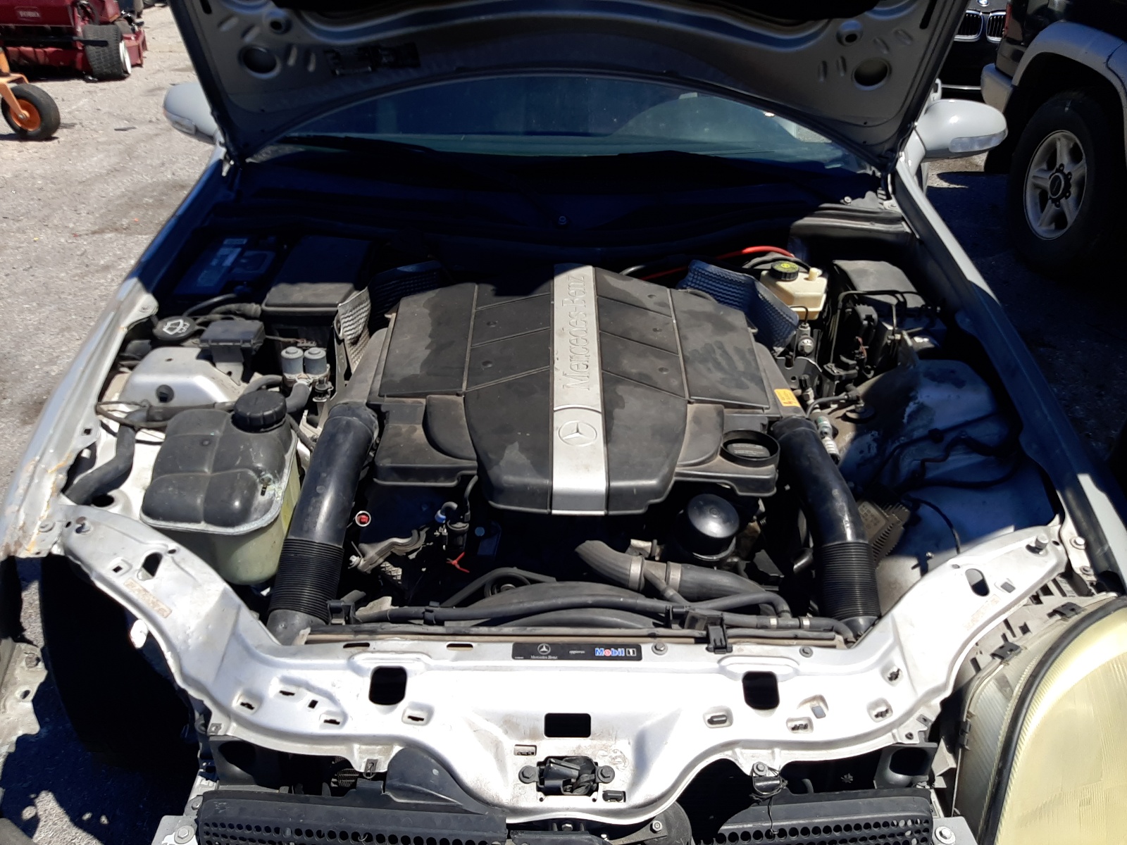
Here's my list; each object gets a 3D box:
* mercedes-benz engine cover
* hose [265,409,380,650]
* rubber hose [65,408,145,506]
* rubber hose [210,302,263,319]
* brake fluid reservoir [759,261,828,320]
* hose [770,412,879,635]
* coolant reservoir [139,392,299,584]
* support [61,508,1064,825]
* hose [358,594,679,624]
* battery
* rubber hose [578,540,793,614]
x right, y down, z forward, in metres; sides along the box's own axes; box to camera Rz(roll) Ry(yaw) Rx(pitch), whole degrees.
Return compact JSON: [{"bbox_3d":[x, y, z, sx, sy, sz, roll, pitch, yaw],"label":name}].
[{"bbox_3d":[0.021,-0.079,1.359,0.640,0.145,0.585,1,41,0],"label":"mercedes-benz engine cover"},{"bbox_3d":[-0.317,0.114,1.155,0.090,0.100,0.360,1,50,0],"label":"hose"},{"bbox_3d":[-0.668,0.043,1.256,0.100,0.115,0.090,1,35,0],"label":"rubber hose"},{"bbox_3d":[-0.580,-0.203,1.504,0.090,0.028,0.028,1,35,0],"label":"rubber hose"},{"bbox_3d":[0.441,-0.260,1.624,0.105,0.115,0.135,1,35,0],"label":"brake fluid reservoir"},{"bbox_3d":[0.350,0.127,1.157,0.100,0.105,0.360,1,49,0],"label":"hose"},{"bbox_3d":[-0.484,0.075,1.204,0.195,0.205,0.225,1,35,0],"label":"coolant reservoir"},{"bbox_3d":[-0.001,0.272,1.000,1.280,0.190,0.370,1,35,0],"label":"support"},{"bbox_3d":[-0.057,0.221,1.020,0.375,0.030,0.022,1,35,0],"label":"hose"},{"bbox_3d":[-0.613,-0.239,1.675,0.175,0.190,0.278,1,35,0],"label":"battery"},{"bbox_3d":[0.152,0.210,1.137,0.270,0.068,0.068,15,37,20],"label":"rubber hose"}]

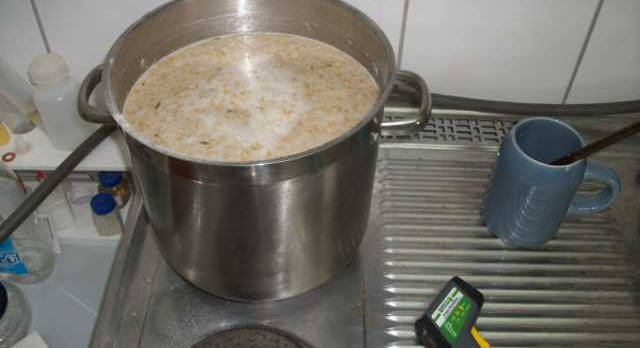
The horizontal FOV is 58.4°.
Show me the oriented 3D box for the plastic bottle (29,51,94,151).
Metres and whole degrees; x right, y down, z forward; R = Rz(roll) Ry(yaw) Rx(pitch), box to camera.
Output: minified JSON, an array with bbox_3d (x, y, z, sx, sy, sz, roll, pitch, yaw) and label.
[{"bbox_3d":[-0.285,-0.080,0.629,0.051,0.099,0.051,1,47,-1],"label":"plastic bottle"}]

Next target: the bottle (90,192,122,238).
[{"bbox_3d":[-0.238,0.045,0.635,0.030,0.046,0.030,1,47,-1],"label":"bottle"}]

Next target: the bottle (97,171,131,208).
[{"bbox_3d":[-0.240,0.014,0.662,0.031,0.048,0.031,1,47,-1],"label":"bottle"}]

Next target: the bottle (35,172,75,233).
[{"bbox_3d":[-0.296,0.034,0.633,0.035,0.061,0.035,1,47,-1],"label":"bottle"}]

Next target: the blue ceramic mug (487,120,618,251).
[{"bbox_3d":[0.254,0.012,0.614,0.130,0.120,0.084,6,47,4],"label":"blue ceramic mug"}]

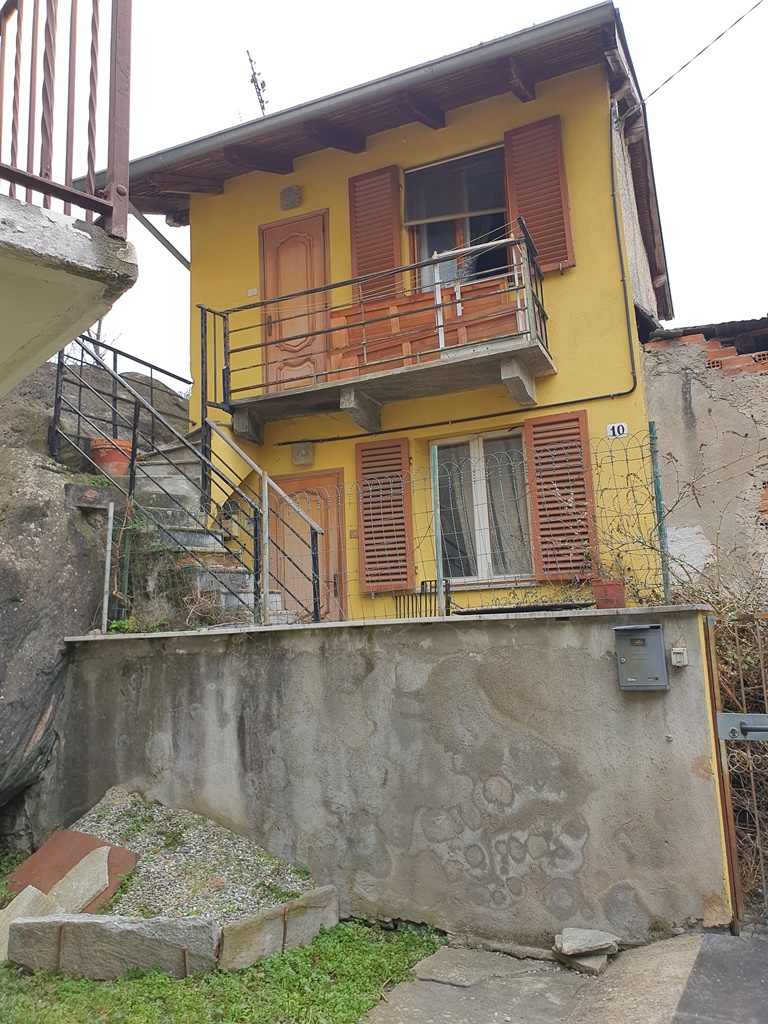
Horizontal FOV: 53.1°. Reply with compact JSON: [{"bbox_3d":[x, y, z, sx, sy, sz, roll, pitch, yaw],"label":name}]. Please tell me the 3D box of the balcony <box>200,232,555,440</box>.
[{"bbox_3d":[-0.086,-1.470,7.198,3.183,1.253,0.771,-7,-12,21],"label":"balcony"}]

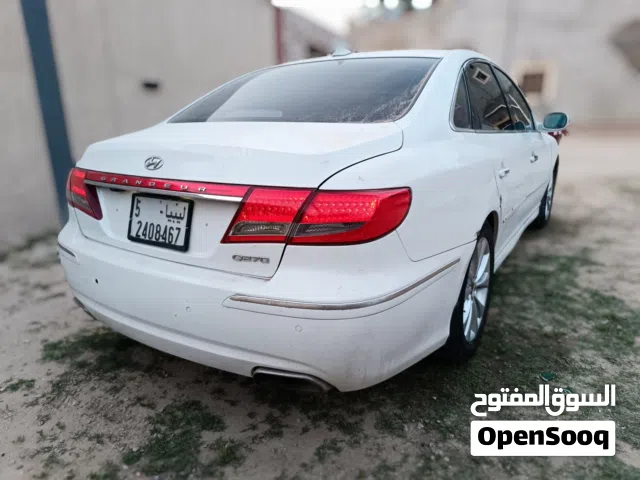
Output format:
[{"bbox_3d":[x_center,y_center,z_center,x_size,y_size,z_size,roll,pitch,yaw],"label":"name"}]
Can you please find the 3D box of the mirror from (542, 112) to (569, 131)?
[{"bbox_3d":[1.810,-0.914,3.423,0.210,0.150,0.120,12,21,39],"label":"mirror"}]

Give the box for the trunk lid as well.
[{"bbox_3d":[-0.415,-0.230,1.766,1.320,0.450,0.650,9,19,31],"label":"trunk lid"}]

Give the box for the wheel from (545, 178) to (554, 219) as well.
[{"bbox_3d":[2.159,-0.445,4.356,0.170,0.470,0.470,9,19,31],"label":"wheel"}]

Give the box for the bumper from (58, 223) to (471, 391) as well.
[{"bbox_3d":[-0.414,0.143,1.864,1.830,0.490,0.810,9,19,31],"label":"bumper"}]

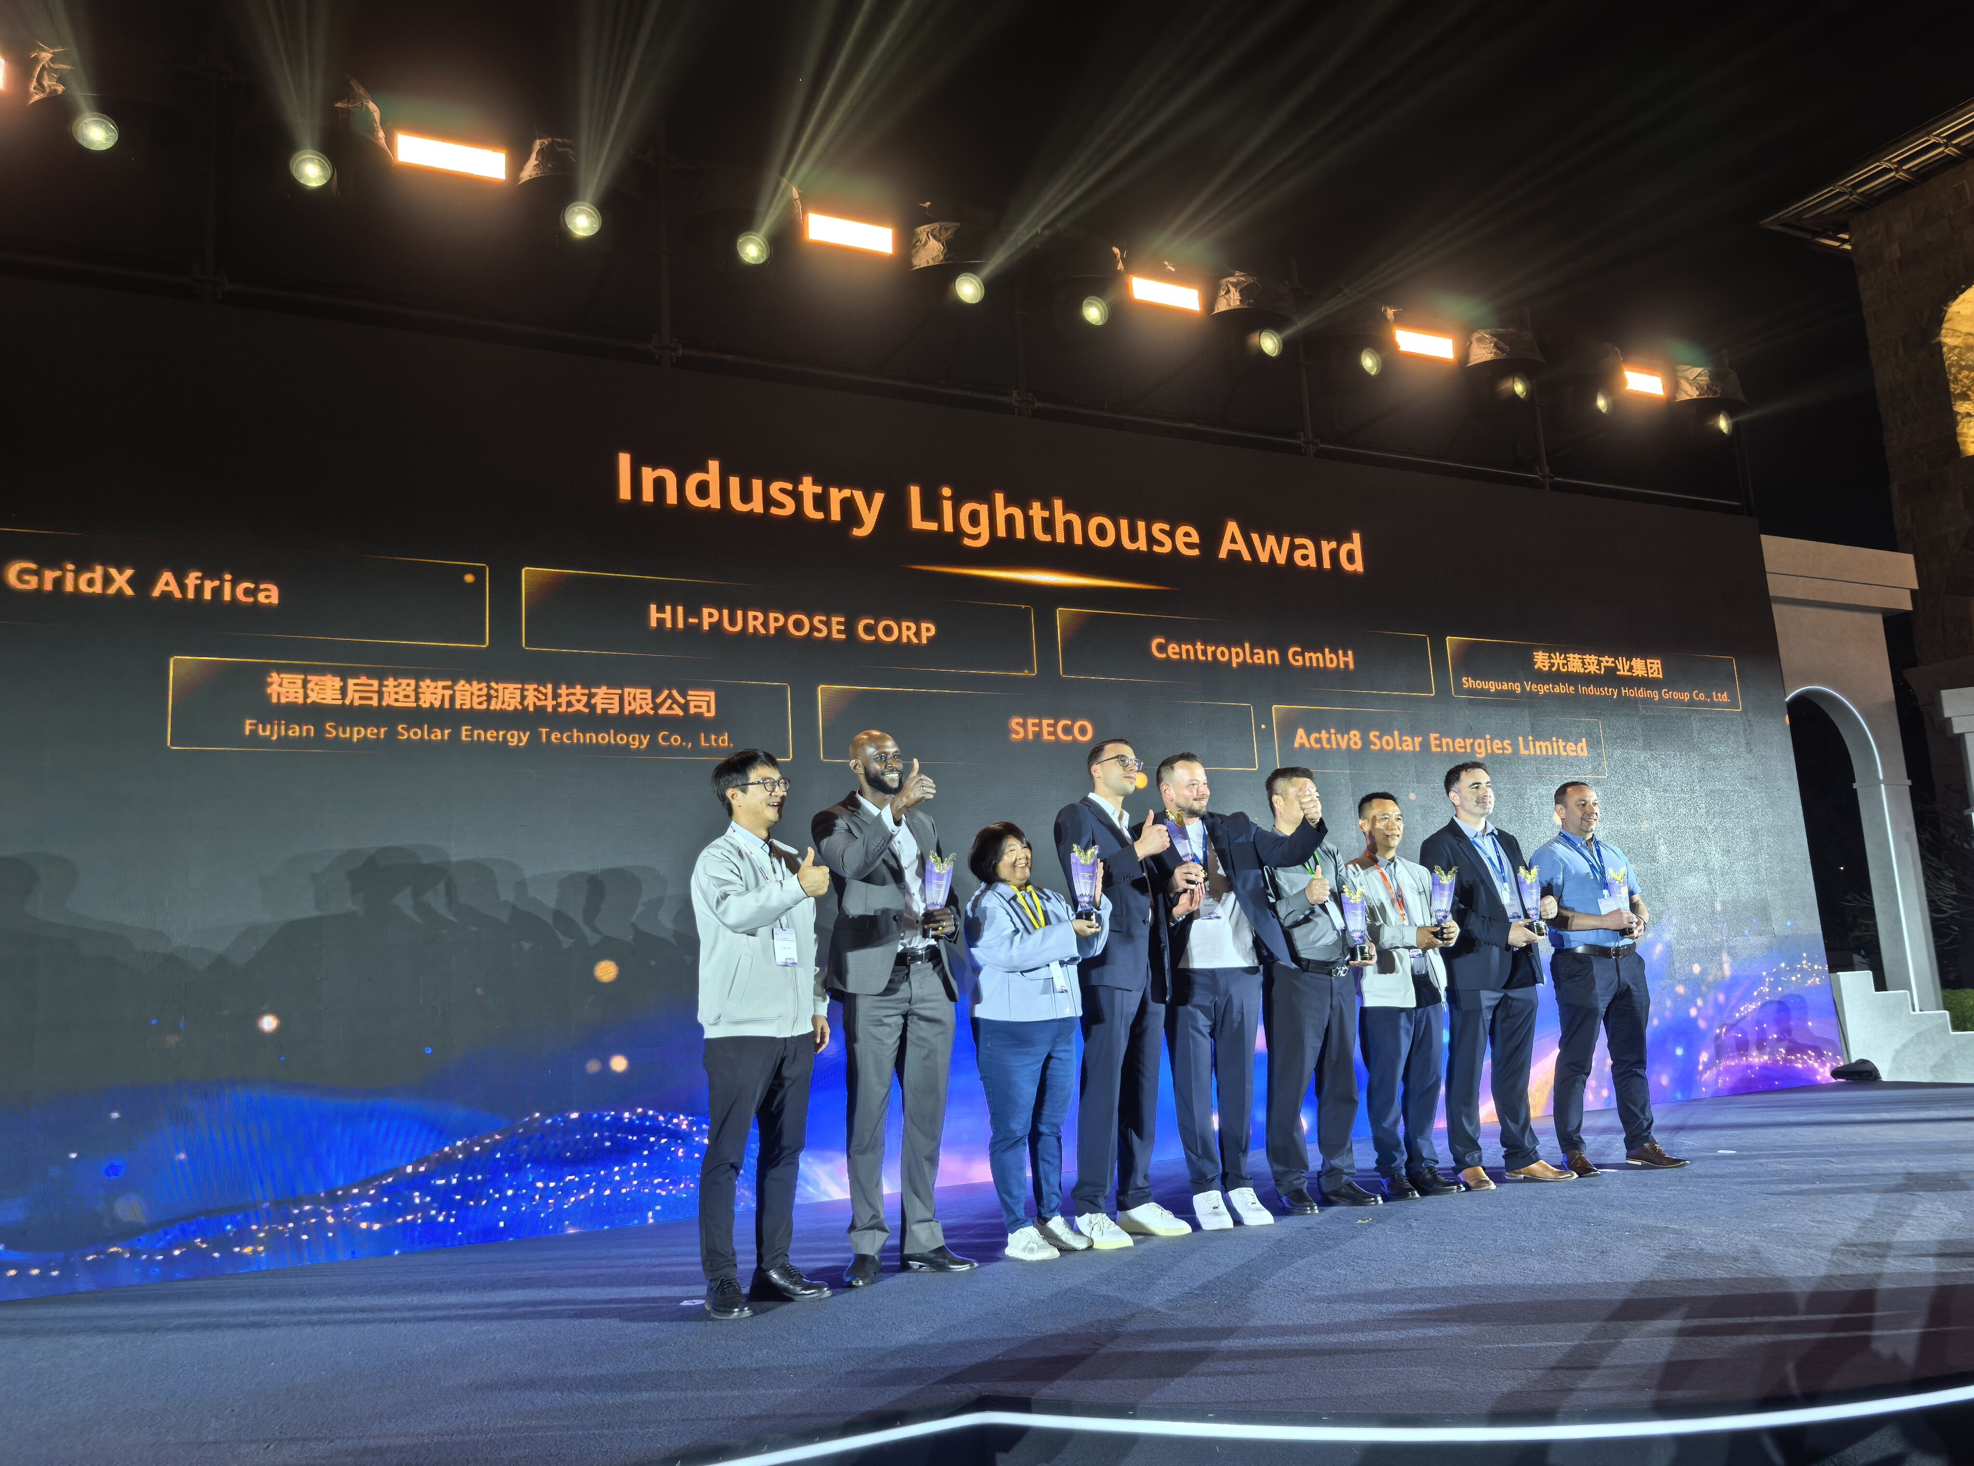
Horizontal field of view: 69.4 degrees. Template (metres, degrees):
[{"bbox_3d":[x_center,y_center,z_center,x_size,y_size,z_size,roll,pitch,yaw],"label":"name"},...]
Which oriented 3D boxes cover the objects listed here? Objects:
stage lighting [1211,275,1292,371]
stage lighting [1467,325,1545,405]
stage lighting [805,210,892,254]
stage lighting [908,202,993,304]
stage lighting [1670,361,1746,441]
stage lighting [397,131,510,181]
[{"bbox_3d":[1.578,-2.448,8.495,0.360,0.430,0.300,2,-10,-26],"label":"stage lighting"},{"bbox_3d":[3.409,-2.411,9.385,0.360,0.430,0.300,2,-10,-26],"label":"stage lighting"},{"bbox_3d":[-0.726,-2.647,7.562,0.480,0.160,0.130,2,-10,-26],"label":"stage lighting"},{"bbox_3d":[-0.192,-2.571,7.651,0.360,0.430,0.300,2,-10,-26],"label":"stage lighting"},{"bbox_3d":[5.186,-2.373,10.248,0.360,0.430,0.300,2,-10,-26],"label":"stage lighting"},{"bbox_3d":[-2.518,-2.705,6.695,0.480,0.160,0.130,2,-10,-26],"label":"stage lighting"}]

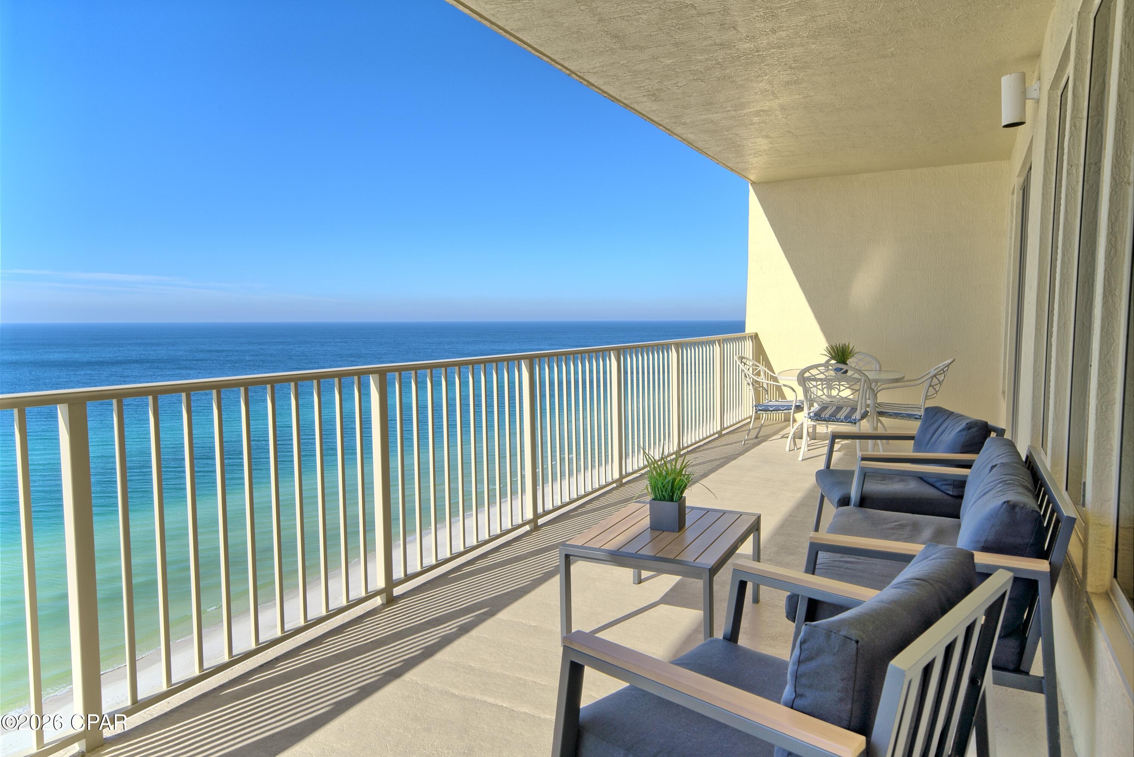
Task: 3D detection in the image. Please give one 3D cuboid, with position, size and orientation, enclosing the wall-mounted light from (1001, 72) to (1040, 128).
[{"bbox_3d":[2.632,-1.621,4.394,0.187,0.283,0.120,2,5,28],"label":"wall-mounted light"}]

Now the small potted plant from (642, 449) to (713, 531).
[{"bbox_3d":[0.433,0.452,3.084,0.220,0.330,0.250,2,5,28],"label":"small potted plant"}]

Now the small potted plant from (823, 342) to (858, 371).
[{"bbox_3d":[2.605,-0.196,7.187,0.310,0.295,0.310,2,5,28],"label":"small potted plant"}]

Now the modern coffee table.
[{"bbox_3d":[0.412,0.816,3.093,0.578,0.400,0.790,2,5,28],"label":"modern coffee table"}]

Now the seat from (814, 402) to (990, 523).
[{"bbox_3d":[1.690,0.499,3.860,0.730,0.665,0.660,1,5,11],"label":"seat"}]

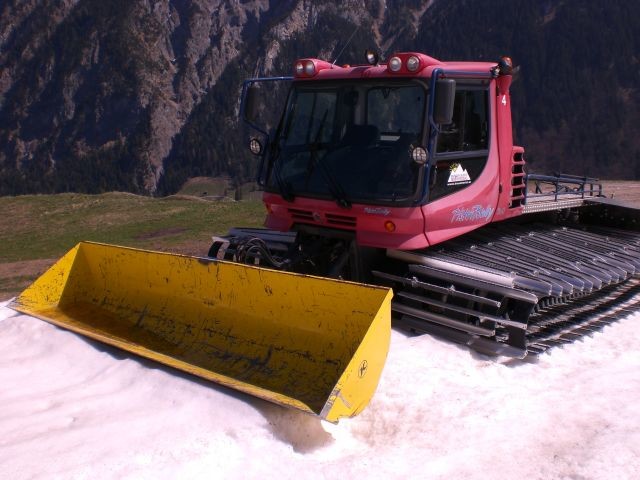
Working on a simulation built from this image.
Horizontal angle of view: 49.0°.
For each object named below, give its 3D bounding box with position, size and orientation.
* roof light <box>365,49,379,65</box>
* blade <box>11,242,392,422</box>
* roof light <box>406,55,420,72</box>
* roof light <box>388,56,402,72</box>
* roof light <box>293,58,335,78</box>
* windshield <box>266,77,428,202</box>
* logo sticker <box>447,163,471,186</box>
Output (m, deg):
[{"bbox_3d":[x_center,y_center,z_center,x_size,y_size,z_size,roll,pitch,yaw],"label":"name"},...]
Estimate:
[{"bbox_3d":[0.502,-1.784,6.850,0.135,0.155,0.110,8,13,40],"label":"roof light"},{"bbox_3d":[-1.180,0.512,5.383,3.920,0.690,0.680,6,11,44],"label":"blade"},{"bbox_3d":[0.863,-1.599,6.390,0.128,0.140,0.085,8,13,40],"label":"roof light"},{"bbox_3d":[0.712,-1.614,6.467,0.128,0.140,0.085,8,13,40],"label":"roof light"},{"bbox_3d":[-0.059,-1.774,7.294,0.360,0.190,0.300,8,13,40],"label":"roof light"},{"bbox_3d":[0.217,-0.979,6.806,1.880,1.130,0.200,8,0,40],"label":"windshield"},{"bbox_3d":[1.305,-0.617,6.618,0.390,0.220,0.010,-9,13,-42],"label":"logo sticker"}]

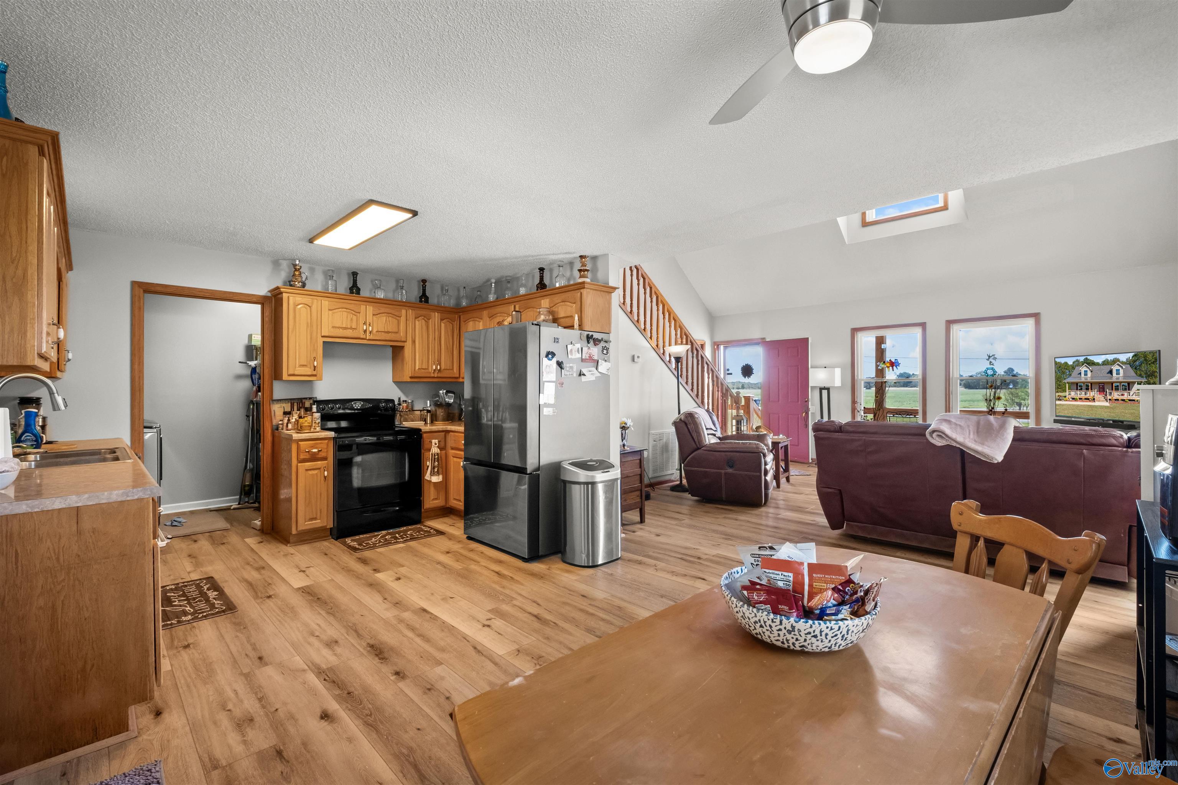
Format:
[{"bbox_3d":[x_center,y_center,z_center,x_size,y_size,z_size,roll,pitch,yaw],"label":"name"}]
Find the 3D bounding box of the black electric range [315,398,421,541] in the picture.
[{"bbox_3d":[-2.103,0.668,4.665,0.690,1.180,0.760,0,0,44],"label":"black electric range"}]

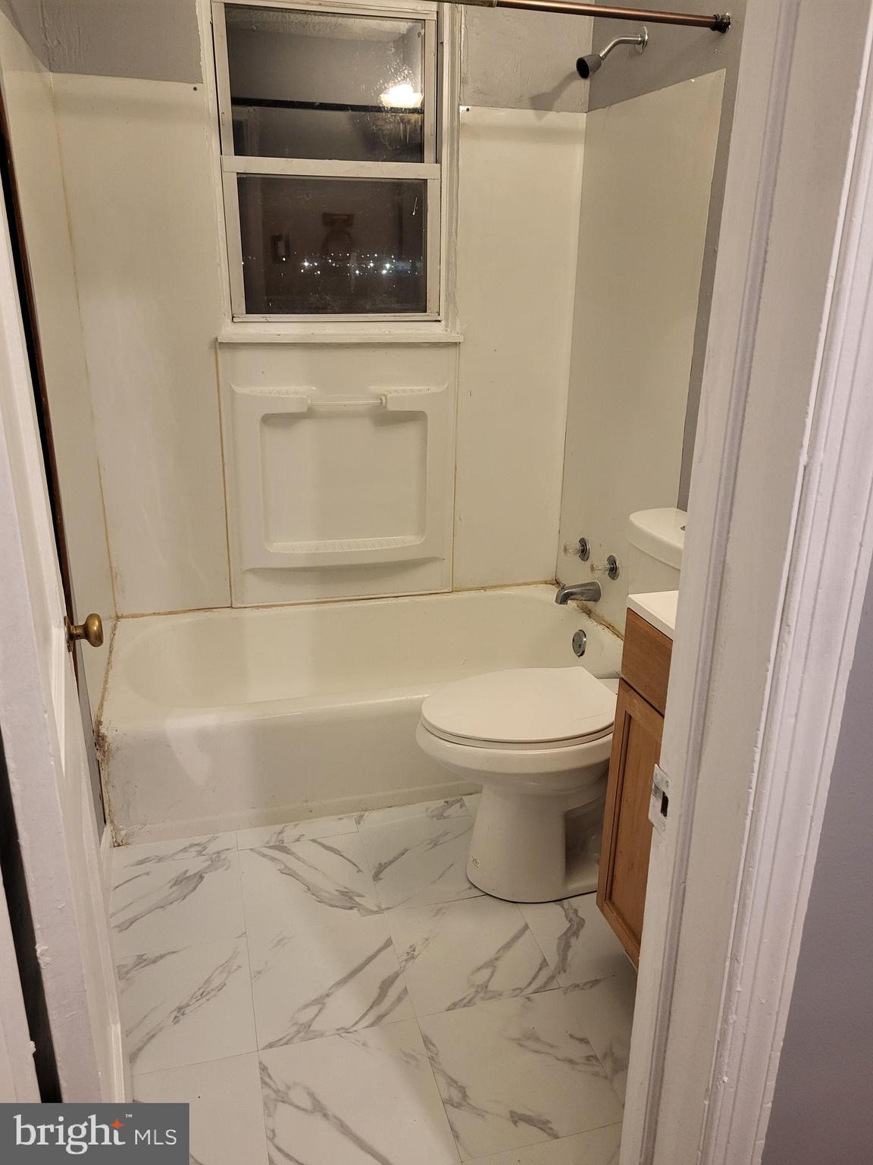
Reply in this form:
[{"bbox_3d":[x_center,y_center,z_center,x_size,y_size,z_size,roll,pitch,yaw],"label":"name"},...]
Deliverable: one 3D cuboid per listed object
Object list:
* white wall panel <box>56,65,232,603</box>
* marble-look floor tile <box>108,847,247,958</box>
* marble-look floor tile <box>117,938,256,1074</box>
[{"bbox_3d":[-0.817,-0.605,2.531,0.369,1.492,0.012,-4,21,-15],"label":"white wall panel"},{"bbox_3d":[-0.597,0.736,2.013,0.296,0.008,0.305,-5,21,-15],"label":"marble-look floor tile"},{"bbox_3d":[-0.517,0.838,1.737,0.296,0.008,0.305,-5,21,-15],"label":"marble-look floor tile"}]

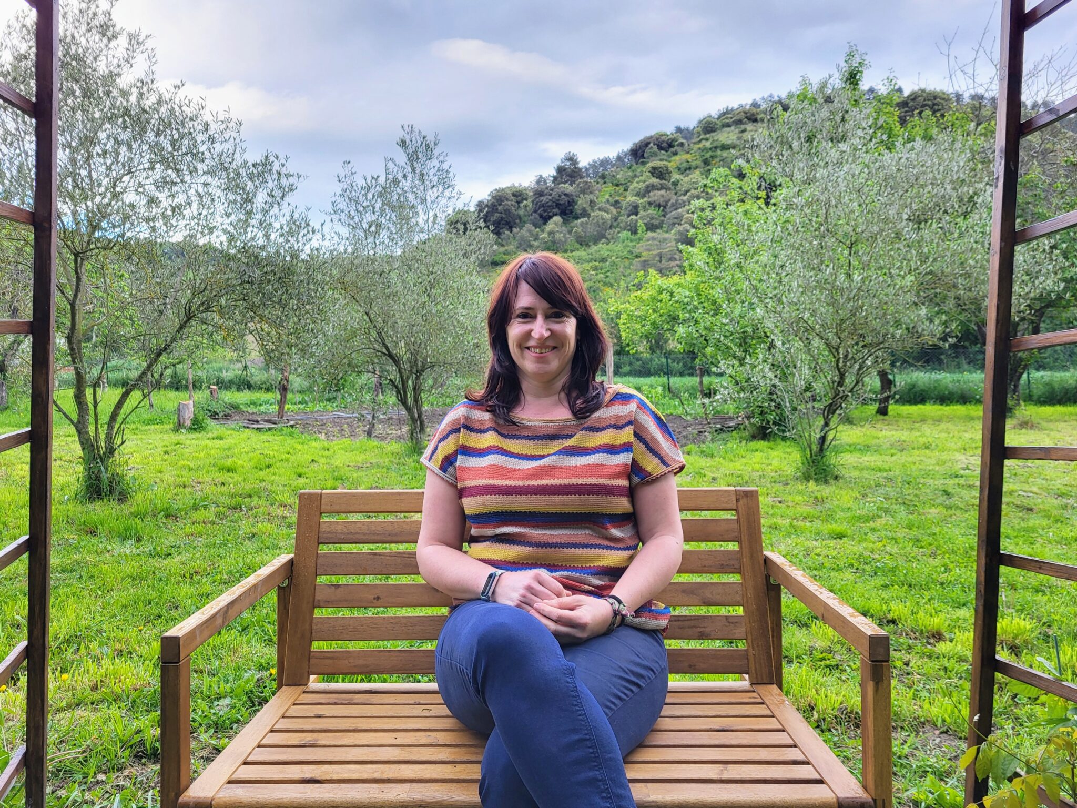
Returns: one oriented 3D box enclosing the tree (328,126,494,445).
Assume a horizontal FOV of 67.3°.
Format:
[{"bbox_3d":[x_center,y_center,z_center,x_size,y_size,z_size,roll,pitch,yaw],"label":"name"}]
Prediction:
[{"bbox_3d":[-2.049,-1.886,13.000,2.650,5.000,2.600,0,2,-9],"label":"tree"}]

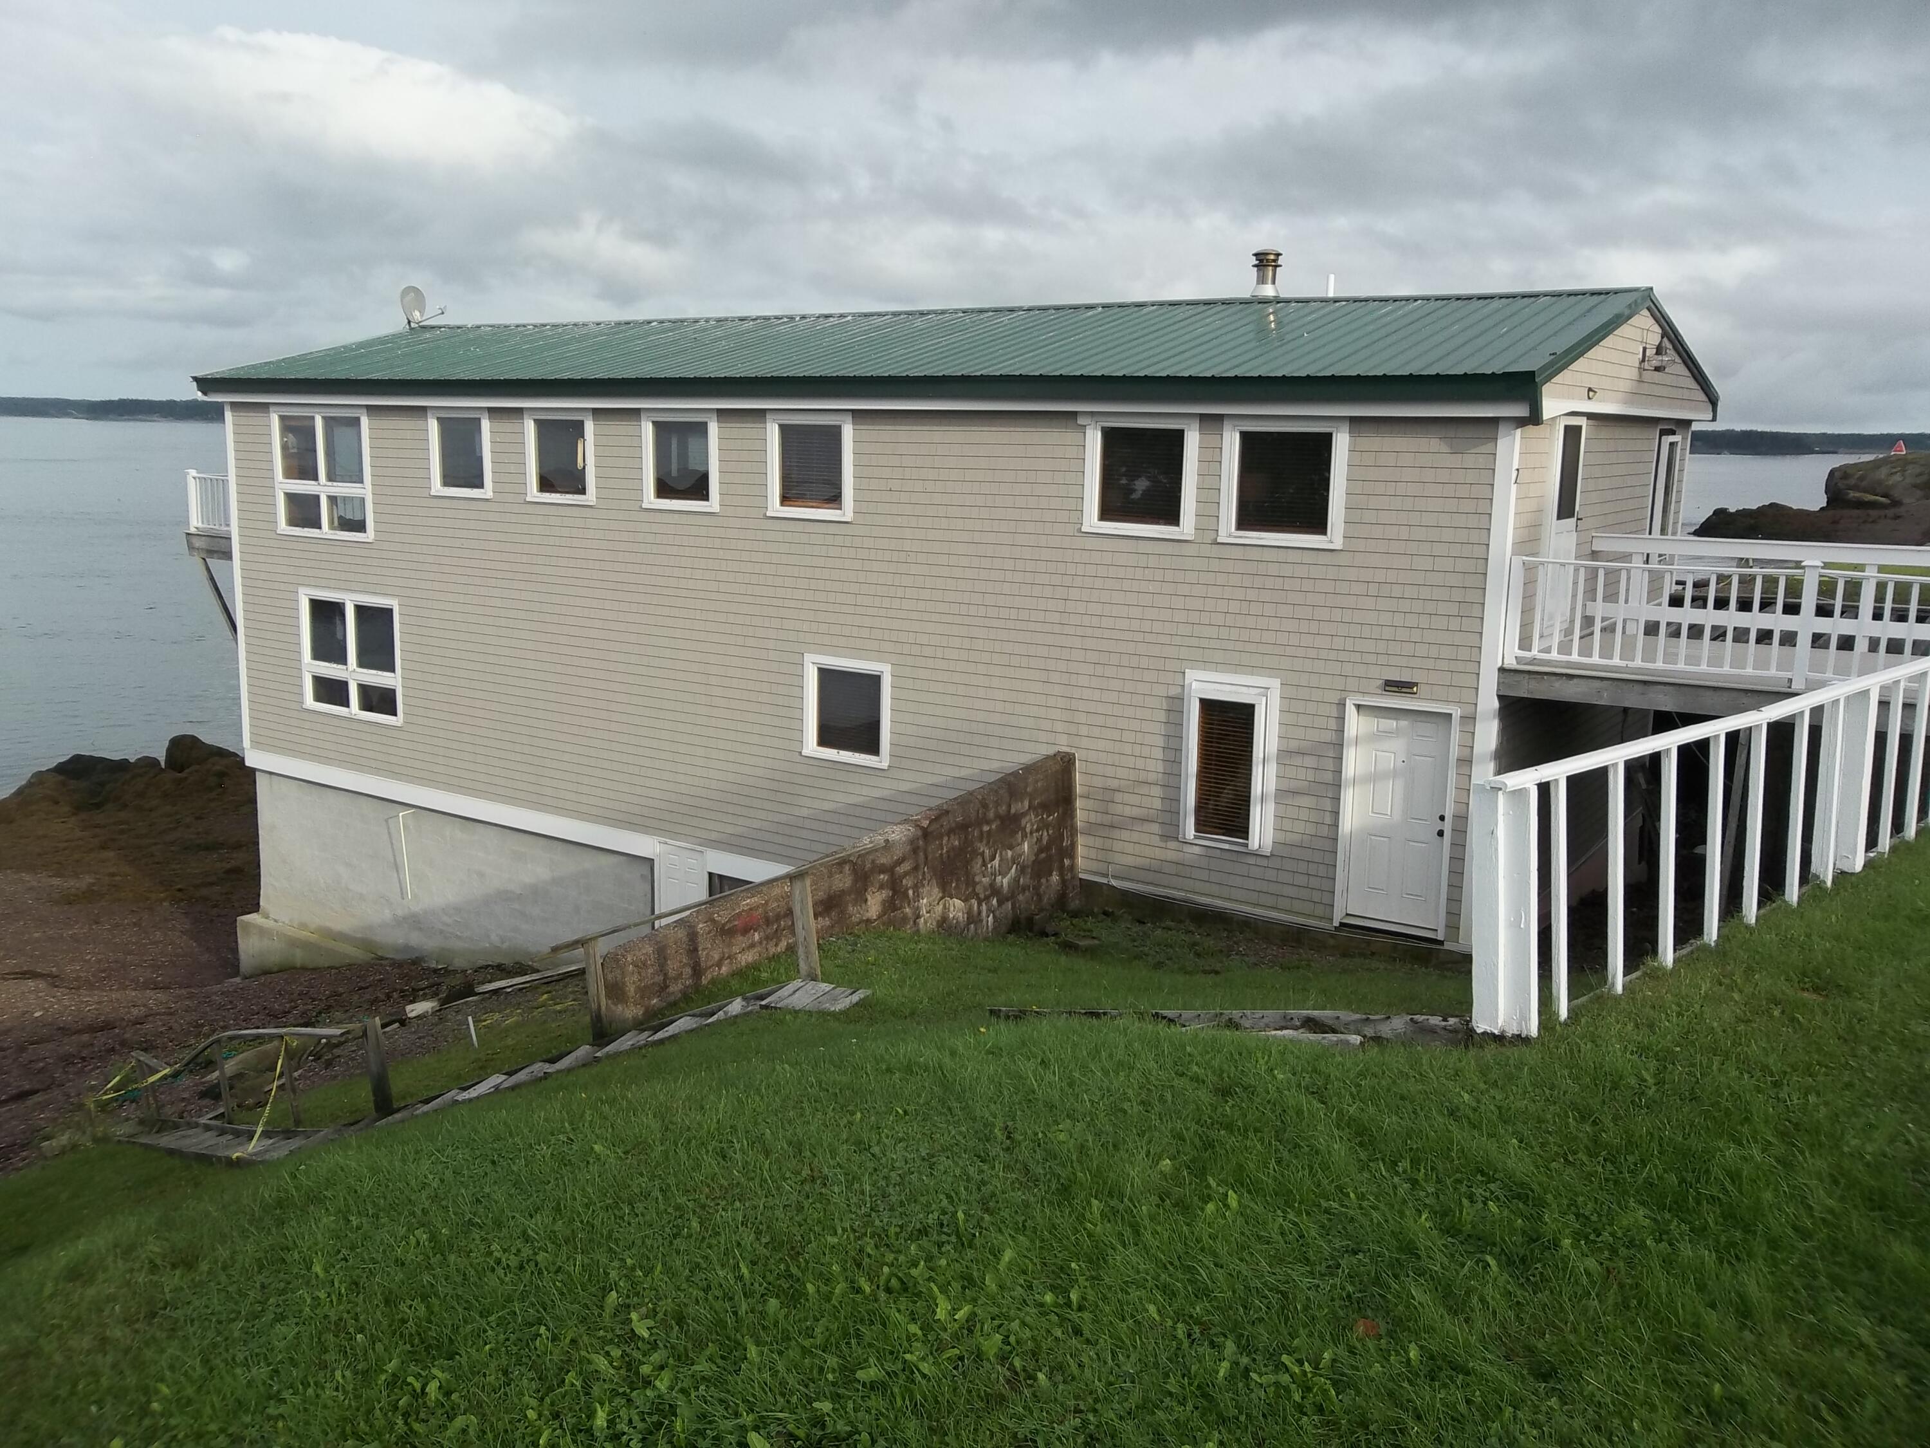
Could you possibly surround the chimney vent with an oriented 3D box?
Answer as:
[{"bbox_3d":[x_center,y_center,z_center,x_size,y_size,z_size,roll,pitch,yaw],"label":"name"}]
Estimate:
[{"bbox_3d":[3.647,-5.431,18.287,0.366,0.633,0.366,8,13,33],"label":"chimney vent"}]

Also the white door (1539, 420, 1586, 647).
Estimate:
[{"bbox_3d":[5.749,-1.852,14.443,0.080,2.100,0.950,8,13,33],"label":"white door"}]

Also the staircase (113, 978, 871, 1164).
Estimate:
[{"bbox_3d":[-3.485,2.533,10.919,5.622,1.420,0.800,1,11,3],"label":"staircase"}]

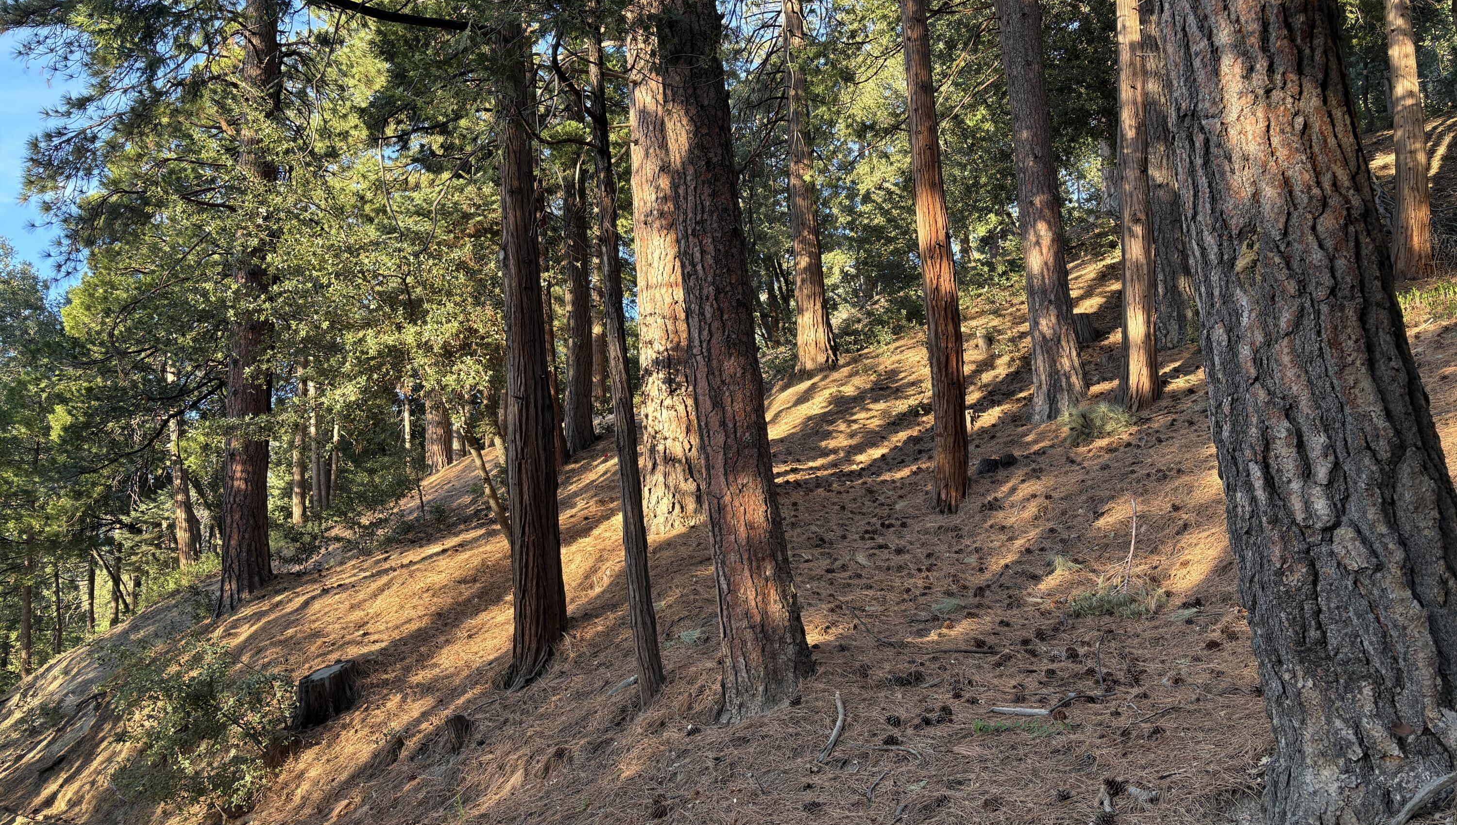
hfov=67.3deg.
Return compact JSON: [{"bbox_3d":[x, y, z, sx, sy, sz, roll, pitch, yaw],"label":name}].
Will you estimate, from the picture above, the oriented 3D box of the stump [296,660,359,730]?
[{"bbox_3d":[-3.268,2.310,8.900,0.490,0.500,0.470,-3,-7,0],"label":"stump"}]

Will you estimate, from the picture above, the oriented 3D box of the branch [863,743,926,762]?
[{"bbox_3d":[0.831,1.673,5.448,0.080,0.045,0.360,-28,15,-40],"label":"branch"}]

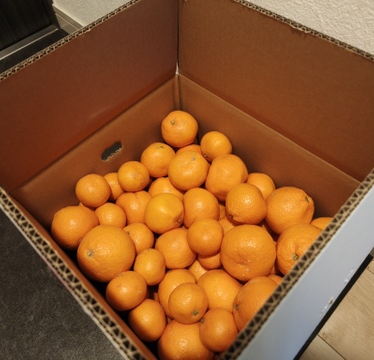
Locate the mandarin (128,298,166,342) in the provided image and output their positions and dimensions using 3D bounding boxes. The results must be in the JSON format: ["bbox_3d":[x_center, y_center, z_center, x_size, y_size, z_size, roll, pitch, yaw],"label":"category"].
[{"bbox_3d":[-0.050,0.176,0.400,0.046,0.044,0.046,-1,58,2],"label":"mandarin"}]

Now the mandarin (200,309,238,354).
[{"bbox_3d":[0.040,0.188,0.399,0.050,0.050,0.050,0,58,3],"label":"mandarin"}]

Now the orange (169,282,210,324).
[{"bbox_3d":[0.003,0.155,0.403,0.049,0.047,0.049,-1,58,2],"label":"orange"}]

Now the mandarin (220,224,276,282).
[{"bbox_3d":[0.086,0.102,0.449,0.078,0.073,0.078,0,58,3],"label":"mandarin"}]

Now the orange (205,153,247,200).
[{"bbox_3d":[0.065,-0.004,0.516,0.071,0.068,0.071,-1,58,2],"label":"orange"}]

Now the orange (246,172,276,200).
[{"bbox_3d":[0.121,0.013,0.520,0.048,0.046,0.048,-1,58,2],"label":"orange"}]

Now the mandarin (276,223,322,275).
[{"bbox_3d":[0.157,0.097,0.438,0.067,0.064,0.067,-4,57,0],"label":"mandarin"}]

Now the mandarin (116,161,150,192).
[{"bbox_3d":[-0.087,-0.005,0.523,0.051,0.049,0.051,-1,58,2],"label":"mandarin"}]

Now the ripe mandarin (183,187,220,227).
[{"bbox_3d":[0.022,0.042,0.491,0.058,0.055,0.058,-1,58,2],"label":"ripe mandarin"}]

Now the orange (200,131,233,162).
[{"bbox_3d":[0.051,-0.057,0.550,0.054,0.051,0.054,-4,57,0],"label":"orange"}]

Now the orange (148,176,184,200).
[{"bbox_3d":[-0.035,0.024,0.525,0.058,0.056,0.058,-1,58,2],"label":"orange"}]

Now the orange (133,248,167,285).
[{"bbox_3d":[-0.053,0.126,0.462,0.046,0.049,0.051,0,58,3],"label":"orange"}]

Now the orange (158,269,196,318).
[{"bbox_3d":[-0.009,0.158,0.449,0.060,0.058,0.060,-1,58,2],"label":"orange"}]

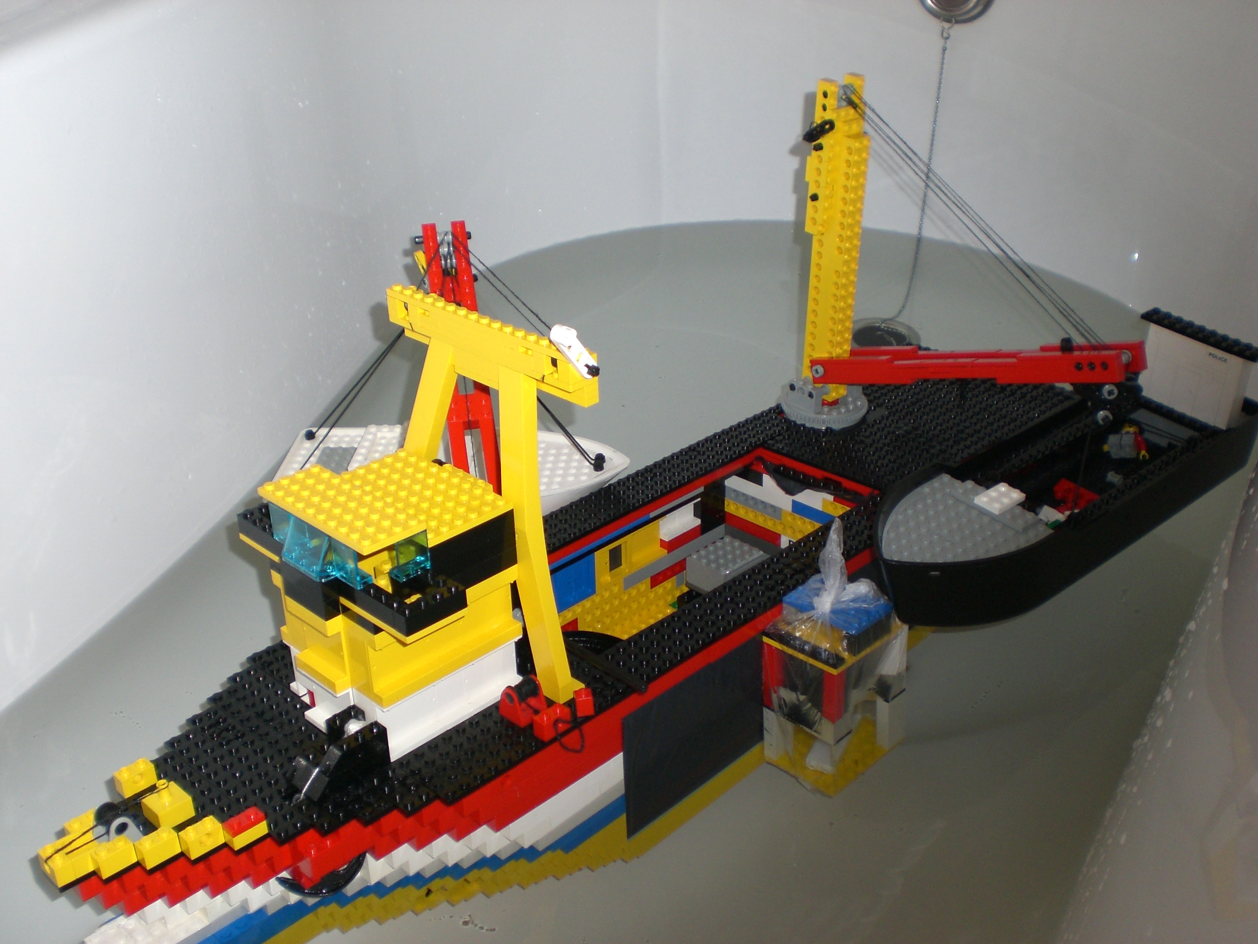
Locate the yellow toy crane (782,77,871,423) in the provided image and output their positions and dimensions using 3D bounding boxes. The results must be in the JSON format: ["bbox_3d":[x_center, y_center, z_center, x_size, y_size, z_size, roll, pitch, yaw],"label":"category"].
[{"bbox_3d":[0.134,-0.140,0.889,0.059,0.223,0.059,-22,36,-35],"label":"yellow toy crane"}]

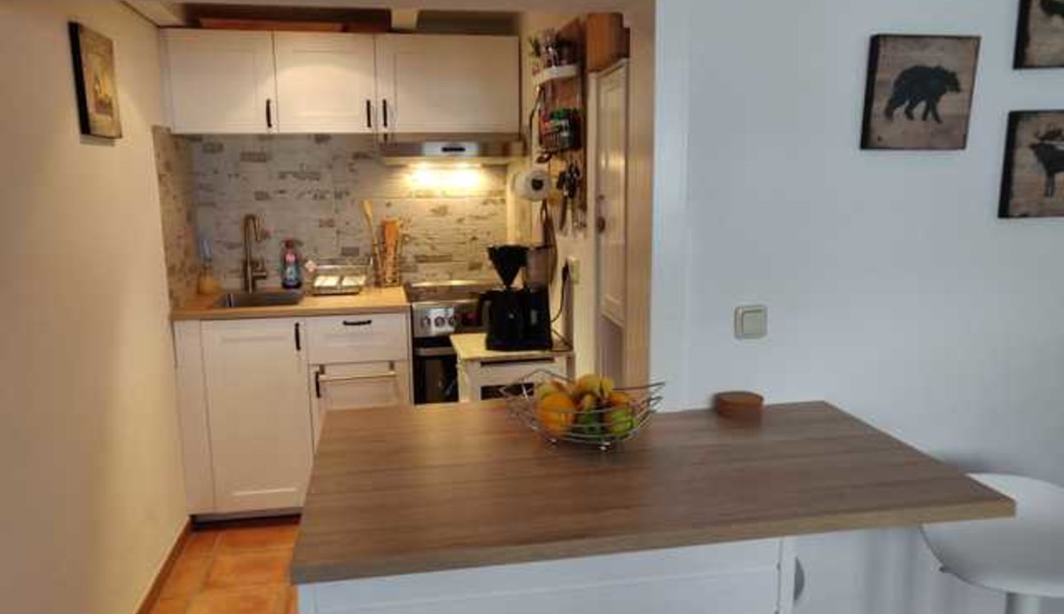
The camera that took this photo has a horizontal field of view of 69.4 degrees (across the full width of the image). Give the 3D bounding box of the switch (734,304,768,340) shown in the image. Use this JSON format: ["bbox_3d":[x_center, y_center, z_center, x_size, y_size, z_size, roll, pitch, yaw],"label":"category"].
[{"bbox_3d":[0.511,0.035,1.791,0.080,0.080,0.014,-2,10,-10],"label":"switch"}]

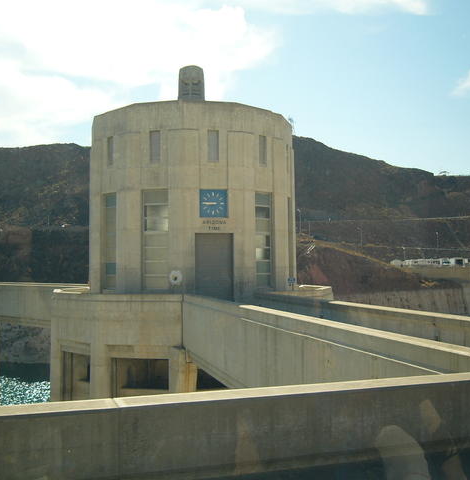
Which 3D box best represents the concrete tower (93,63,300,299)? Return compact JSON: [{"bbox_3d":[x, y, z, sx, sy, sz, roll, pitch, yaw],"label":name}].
[{"bbox_3d":[-2.880,-3.828,44.138,13.900,15.900,13.900,1,-3,-14],"label":"concrete tower"}]

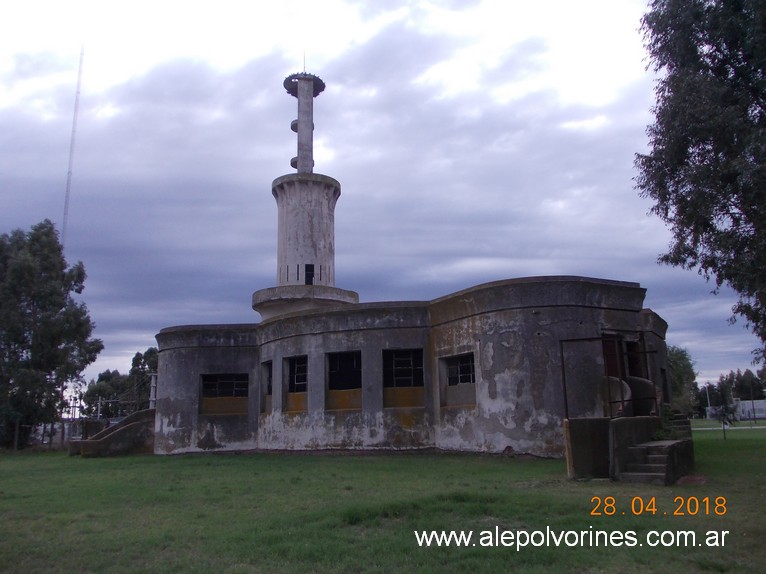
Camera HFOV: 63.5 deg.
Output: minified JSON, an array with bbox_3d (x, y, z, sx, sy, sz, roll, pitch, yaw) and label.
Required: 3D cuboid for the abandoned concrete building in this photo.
[{"bbox_3d":[1.661,-2.755,36.131,24.800,23.300,15.600,-8,-14,29],"label":"abandoned concrete building"}]

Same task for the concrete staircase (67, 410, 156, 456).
[{"bbox_3d":[-14.114,7.697,32.777,3.800,2.250,2.000,9,-16,-40],"label":"concrete staircase"}]

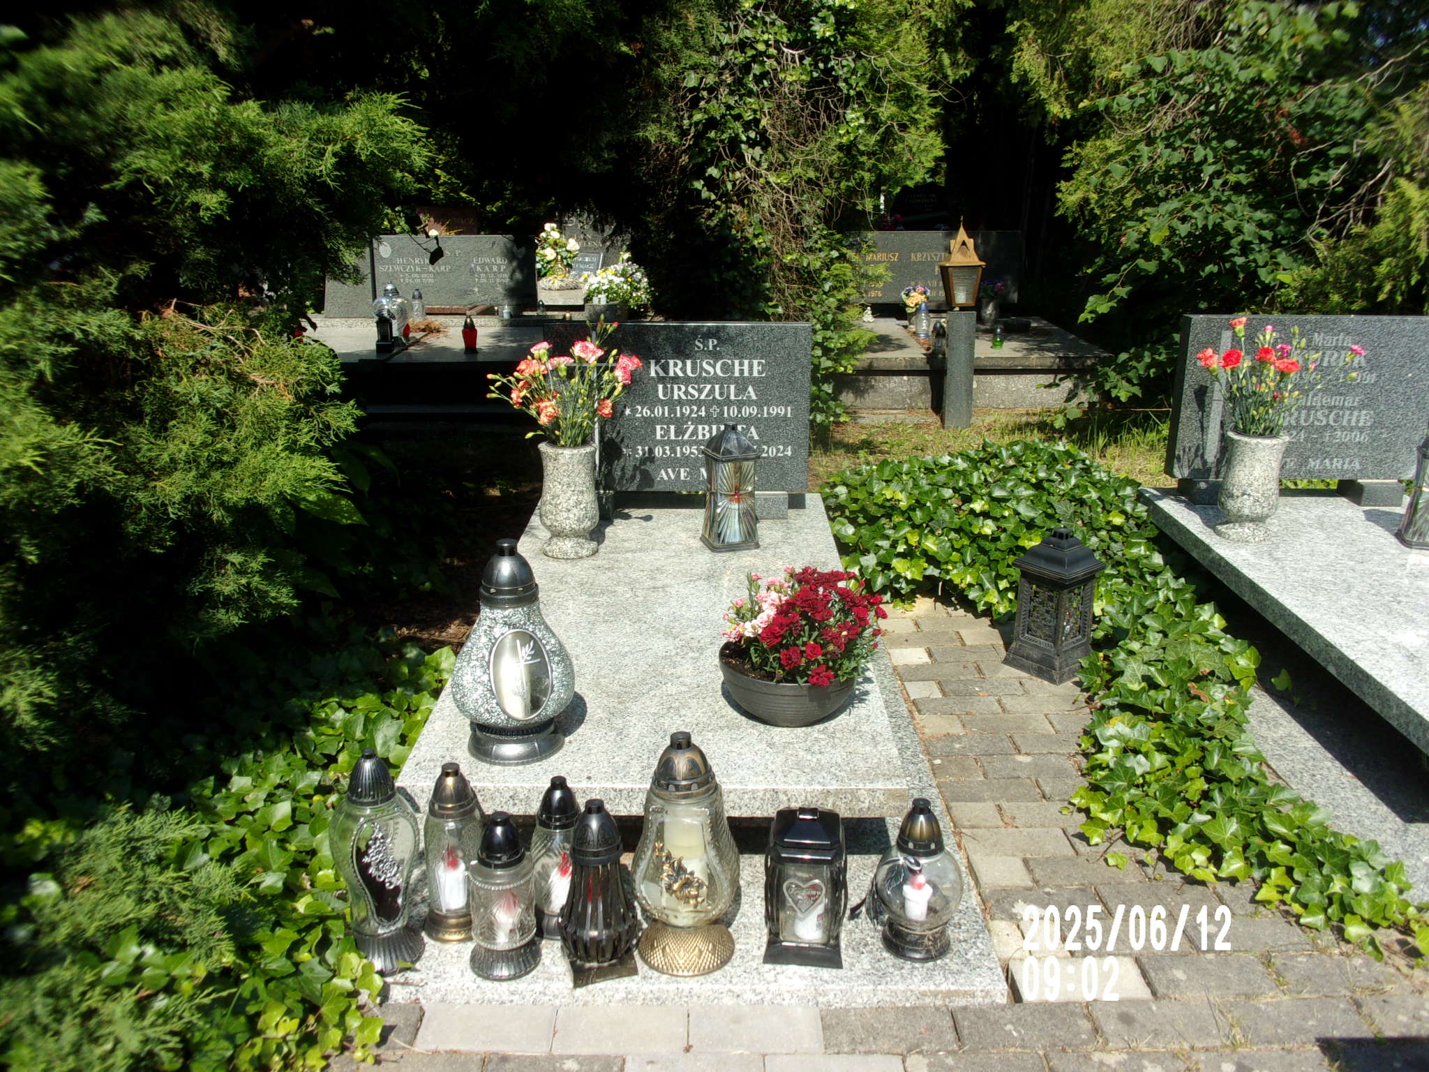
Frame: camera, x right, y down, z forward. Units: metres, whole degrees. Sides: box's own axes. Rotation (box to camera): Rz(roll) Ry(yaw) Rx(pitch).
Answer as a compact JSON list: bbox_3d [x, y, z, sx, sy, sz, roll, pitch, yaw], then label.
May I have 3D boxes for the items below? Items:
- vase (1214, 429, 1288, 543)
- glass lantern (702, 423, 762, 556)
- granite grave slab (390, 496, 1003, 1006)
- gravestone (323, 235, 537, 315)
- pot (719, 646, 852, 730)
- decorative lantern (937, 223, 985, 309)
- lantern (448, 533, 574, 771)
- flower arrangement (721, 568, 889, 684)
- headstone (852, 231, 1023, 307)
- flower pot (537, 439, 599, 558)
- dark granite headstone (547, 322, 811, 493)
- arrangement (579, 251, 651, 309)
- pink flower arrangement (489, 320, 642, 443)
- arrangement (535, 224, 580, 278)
[{"bbox_3d":[1.338,-0.125,2.882,0.145,0.258,0.145,0,17,0],"label":"vase"},{"bbox_3d":[0.037,-0.125,2.837,0.125,0.304,0.120,-5,18,-15],"label":"glass lantern"},{"bbox_3d":[-0.068,0.304,2.541,1.030,0.335,1.710,0,17,0],"label":"granite grave slab"},{"bbox_3d":[-1.897,-1.748,7.750,1.420,0.510,0.120,0,17,0],"label":"gravestone"},{"bbox_3d":[0.144,0.300,2.352,0.279,0.108,0.279,0,17,0],"label":"pot"},{"bbox_3d":[1.181,-1.288,5.520,0.185,0.410,0.185,-3,17,-10],"label":"decorative lantern"},{"bbox_3d":[-0.327,0.176,1.870,0.193,0.350,0.180,-6,18,-17],"label":"lantern"},{"bbox_3d":[0.177,0.174,2.323,0.320,0.190,0.290,0,17,0],"label":"flower arrangement"},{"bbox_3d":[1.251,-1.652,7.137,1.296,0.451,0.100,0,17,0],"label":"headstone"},{"bbox_3d":[-0.352,-0.089,2.804,0.145,0.258,0.145,0,17,0],"label":"flower pot"},{"bbox_3d":[-0.114,-0.403,3.635,0.810,0.530,0.080,0,17,0],"label":"dark granite headstone"},{"bbox_3d":[-0.650,-1.681,7.650,0.450,0.300,0.420,0,17,0],"label":"arrangement"},{"bbox_3d":[-0.353,-0.357,2.705,0.345,0.305,0.280,0,17,0],"label":"pink flower arrangement"},{"bbox_3d":[-1.171,-2.114,8.600,0.320,0.410,0.280,0,17,0],"label":"arrangement"}]

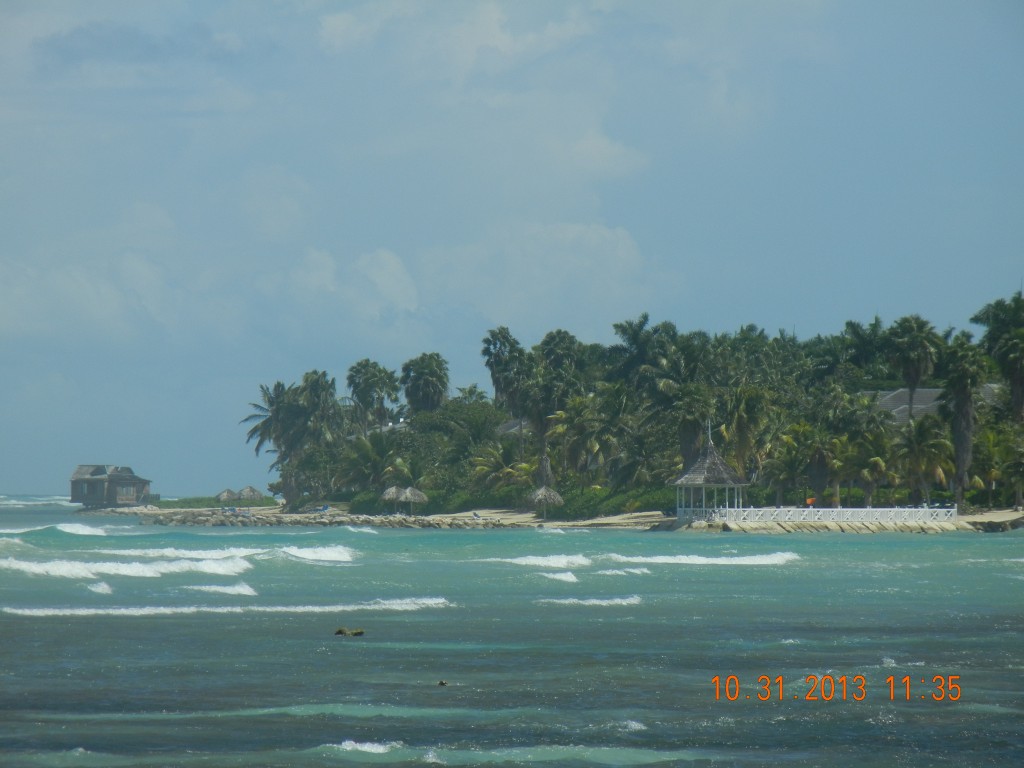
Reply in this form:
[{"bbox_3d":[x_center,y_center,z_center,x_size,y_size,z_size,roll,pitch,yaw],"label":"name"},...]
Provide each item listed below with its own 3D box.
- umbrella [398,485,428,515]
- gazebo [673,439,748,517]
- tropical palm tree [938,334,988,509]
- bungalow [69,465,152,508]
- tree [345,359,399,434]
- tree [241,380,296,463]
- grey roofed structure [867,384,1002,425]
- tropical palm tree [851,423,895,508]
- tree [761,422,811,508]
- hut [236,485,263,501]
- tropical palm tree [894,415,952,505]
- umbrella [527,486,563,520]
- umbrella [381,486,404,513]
[{"bbox_3d":[-8.824,10.459,795.000,2.690,2.550,2.690,0,-1,0],"label":"umbrella"},{"bbox_3d":[15.966,7.542,712.000,6.180,6.820,6.180,0,-1,0],"label":"gazebo"},{"bbox_3d":[37.547,2.952,738.000,4.160,14.470,4.160,0,-1,0],"label":"tropical palm tree"},{"bbox_3d":[-45.355,11.636,1005.000,9.290,4.930,7.500,0,-1,-10],"label":"bungalow"},{"bbox_3d":[-13.266,4.358,850.000,5.170,13.600,5.170,0,-1,0],"label":"tree"},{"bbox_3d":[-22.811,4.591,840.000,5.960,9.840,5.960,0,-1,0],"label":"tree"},{"bbox_3d":[37.611,4.763,790.000,12.460,9.440,10.000,0,-1,0],"label":"grey roofed structure"},{"bbox_3d":[30.389,6.884,745.000,4.110,7.300,4.110,0,-1,0],"label":"tropical palm tree"},{"bbox_3d":[23.086,6.968,745.000,4.280,7.140,4.280,0,-1,0],"label":"tree"},{"bbox_3d":[-27.430,11.685,930.000,2.780,2.310,2.780,0,-1,0],"label":"hut"},{"bbox_3d":[34.545,6.548,745.000,5.040,7.980,5.040,0,-1,0],"label":"tropical palm tree"},{"bbox_3d":[3.100,10.392,775.000,2.790,3.060,2.790,0,-1,0],"label":"umbrella"},{"bbox_3d":[-10.765,10.765,820.000,2.590,2.770,2.590,0,-1,0],"label":"umbrella"}]

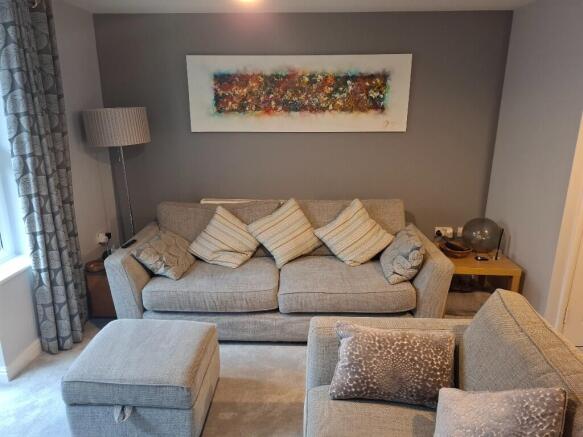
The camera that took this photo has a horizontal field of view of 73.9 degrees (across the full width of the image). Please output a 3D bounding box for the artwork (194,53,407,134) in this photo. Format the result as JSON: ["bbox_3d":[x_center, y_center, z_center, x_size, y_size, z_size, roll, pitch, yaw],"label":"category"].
[{"bbox_3d":[0.058,-1.018,3.190,1.810,0.608,0.035,1,15,1],"label":"artwork"}]

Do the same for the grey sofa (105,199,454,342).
[{"bbox_3d":[-0.071,0.344,2.985,2.250,0.870,0.950,0,15,1],"label":"grey sofa"}]

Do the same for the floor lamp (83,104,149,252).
[{"bbox_3d":[-1.285,-0.039,3.027,0.490,1.580,0.490,0,15,1],"label":"floor lamp"}]

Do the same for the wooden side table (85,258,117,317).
[{"bbox_3d":[-1.421,0.543,3.154,0.280,0.390,0.360,0,15,1],"label":"wooden side table"}]

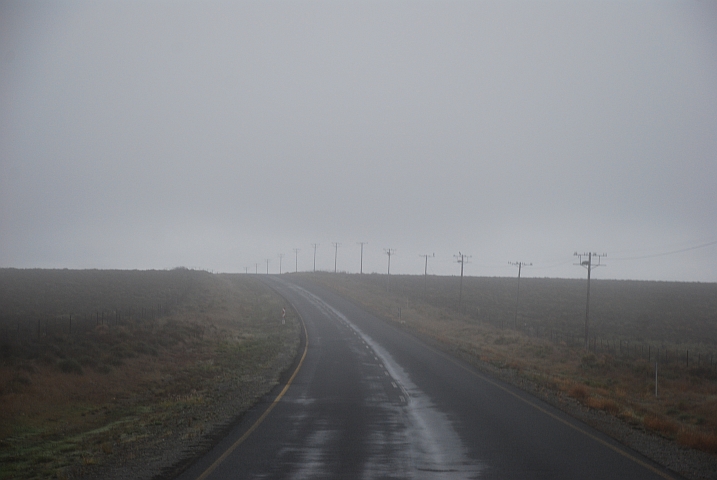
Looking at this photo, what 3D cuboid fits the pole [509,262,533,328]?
[{"bbox_3d":[15.928,5.572,236.000,2.400,6.900,0.280,3,-1,-1],"label":"pole"}]

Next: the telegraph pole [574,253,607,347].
[{"bbox_3d":[16.376,4.334,170.000,2.360,6.890,0.300,2,-1,-1],"label":"telegraph pole"}]

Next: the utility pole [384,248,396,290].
[{"bbox_3d":[5.700,5.608,440.000,2.300,7.910,0.300,2,-1,-3],"label":"utility pole"}]

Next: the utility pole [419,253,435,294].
[{"bbox_3d":[10.628,5.509,374.000,2.380,6.800,0.280,2,-1,-3],"label":"utility pole"}]

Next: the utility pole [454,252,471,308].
[{"bbox_3d":[13.062,5.395,302.000,2.320,7.260,0.300,2,-1,-2],"label":"utility pole"}]

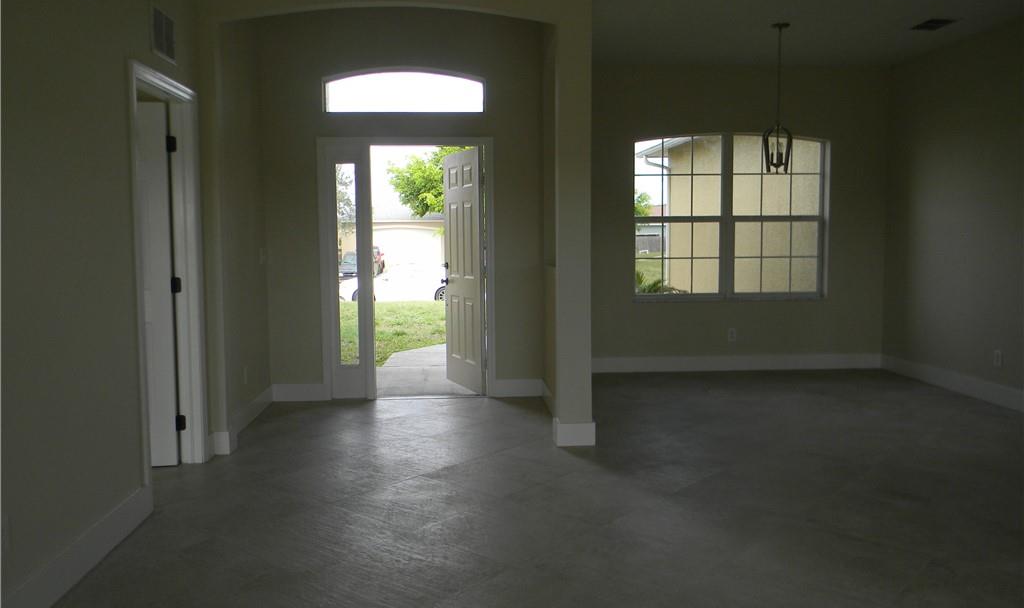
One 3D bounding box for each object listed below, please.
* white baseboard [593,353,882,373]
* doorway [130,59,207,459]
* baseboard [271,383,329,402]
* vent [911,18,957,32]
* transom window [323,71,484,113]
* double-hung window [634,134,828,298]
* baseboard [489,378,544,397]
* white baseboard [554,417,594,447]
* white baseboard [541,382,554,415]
[{"bbox_3d":[2.018,0.574,8.035,3.243,0.145,0.020,-1,5,-4],"label":"white baseboard"},{"bbox_3d":[-1.821,-0.090,4.312,0.140,2.114,0.998,-1,5,-4],"label":"doorway"},{"bbox_3d":[-1.697,0.711,6.663,0.449,0.137,0.020,-1,5,-4],"label":"baseboard"},{"bbox_3d":[3.223,-2.136,6.313,0.215,0.030,0.313,-1,5,-4],"label":"vent"},{"bbox_3d":[-0.850,-1.679,6.577,1.271,0.346,0.110,-1,5,-4],"label":"transom window"},{"bbox_3d":[2.099,-0.833,7.968,1.901,1.570,0.100,-1,5,-4],"label":"double-hung window"},{"bbox_3d":[0.039,0.688,6.788,0.437,0.141,0.020,-1,5,-4],"label":"baseboard"},{"bbox_3d":[0.390,0.813,5.237,0.243,0.140,0.130,-1,5,-4],"label":"white baseboard"},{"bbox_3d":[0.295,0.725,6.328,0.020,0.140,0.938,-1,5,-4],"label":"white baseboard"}]

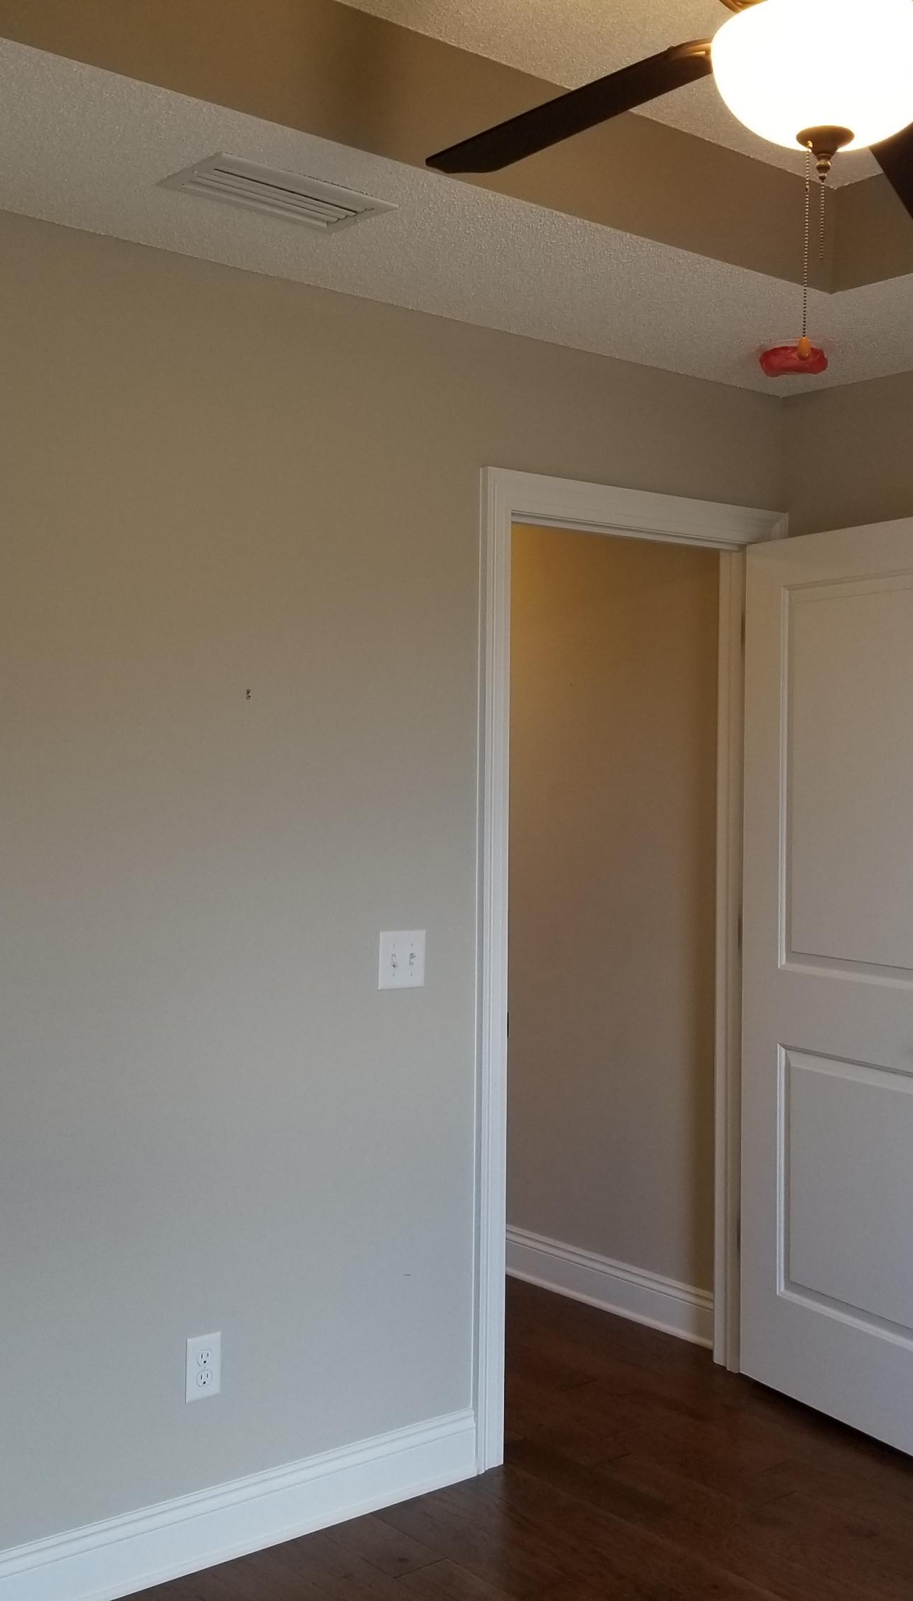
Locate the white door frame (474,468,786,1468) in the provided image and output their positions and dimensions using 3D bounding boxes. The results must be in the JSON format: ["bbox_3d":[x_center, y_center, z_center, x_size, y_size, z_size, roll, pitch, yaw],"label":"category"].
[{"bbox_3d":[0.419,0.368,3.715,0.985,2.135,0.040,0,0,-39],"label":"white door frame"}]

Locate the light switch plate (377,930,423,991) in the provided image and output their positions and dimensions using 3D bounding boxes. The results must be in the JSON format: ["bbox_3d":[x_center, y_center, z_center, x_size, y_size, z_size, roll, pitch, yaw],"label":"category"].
[{"bbox_3d":[-0.111,0.326,3.271,0.116,0.115,0.014,0,0,-39],"label":"light switch plate"}]

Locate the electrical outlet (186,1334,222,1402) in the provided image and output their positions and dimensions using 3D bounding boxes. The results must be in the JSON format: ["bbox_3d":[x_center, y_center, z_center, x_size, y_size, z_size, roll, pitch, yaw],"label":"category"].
[{"bbox_3d":[-0.470,1.055,2.983,0.071,0.115,0.010,0,0,-39],"label":"electrical outlet"}]

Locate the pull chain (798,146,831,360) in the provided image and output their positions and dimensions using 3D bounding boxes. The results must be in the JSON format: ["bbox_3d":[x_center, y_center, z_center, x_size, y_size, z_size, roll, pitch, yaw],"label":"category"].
[{"bbox_3d":[0.424,-0.647,1.900,0.036,0.243,0.030,1,0,0],"label":"pull chain"}]

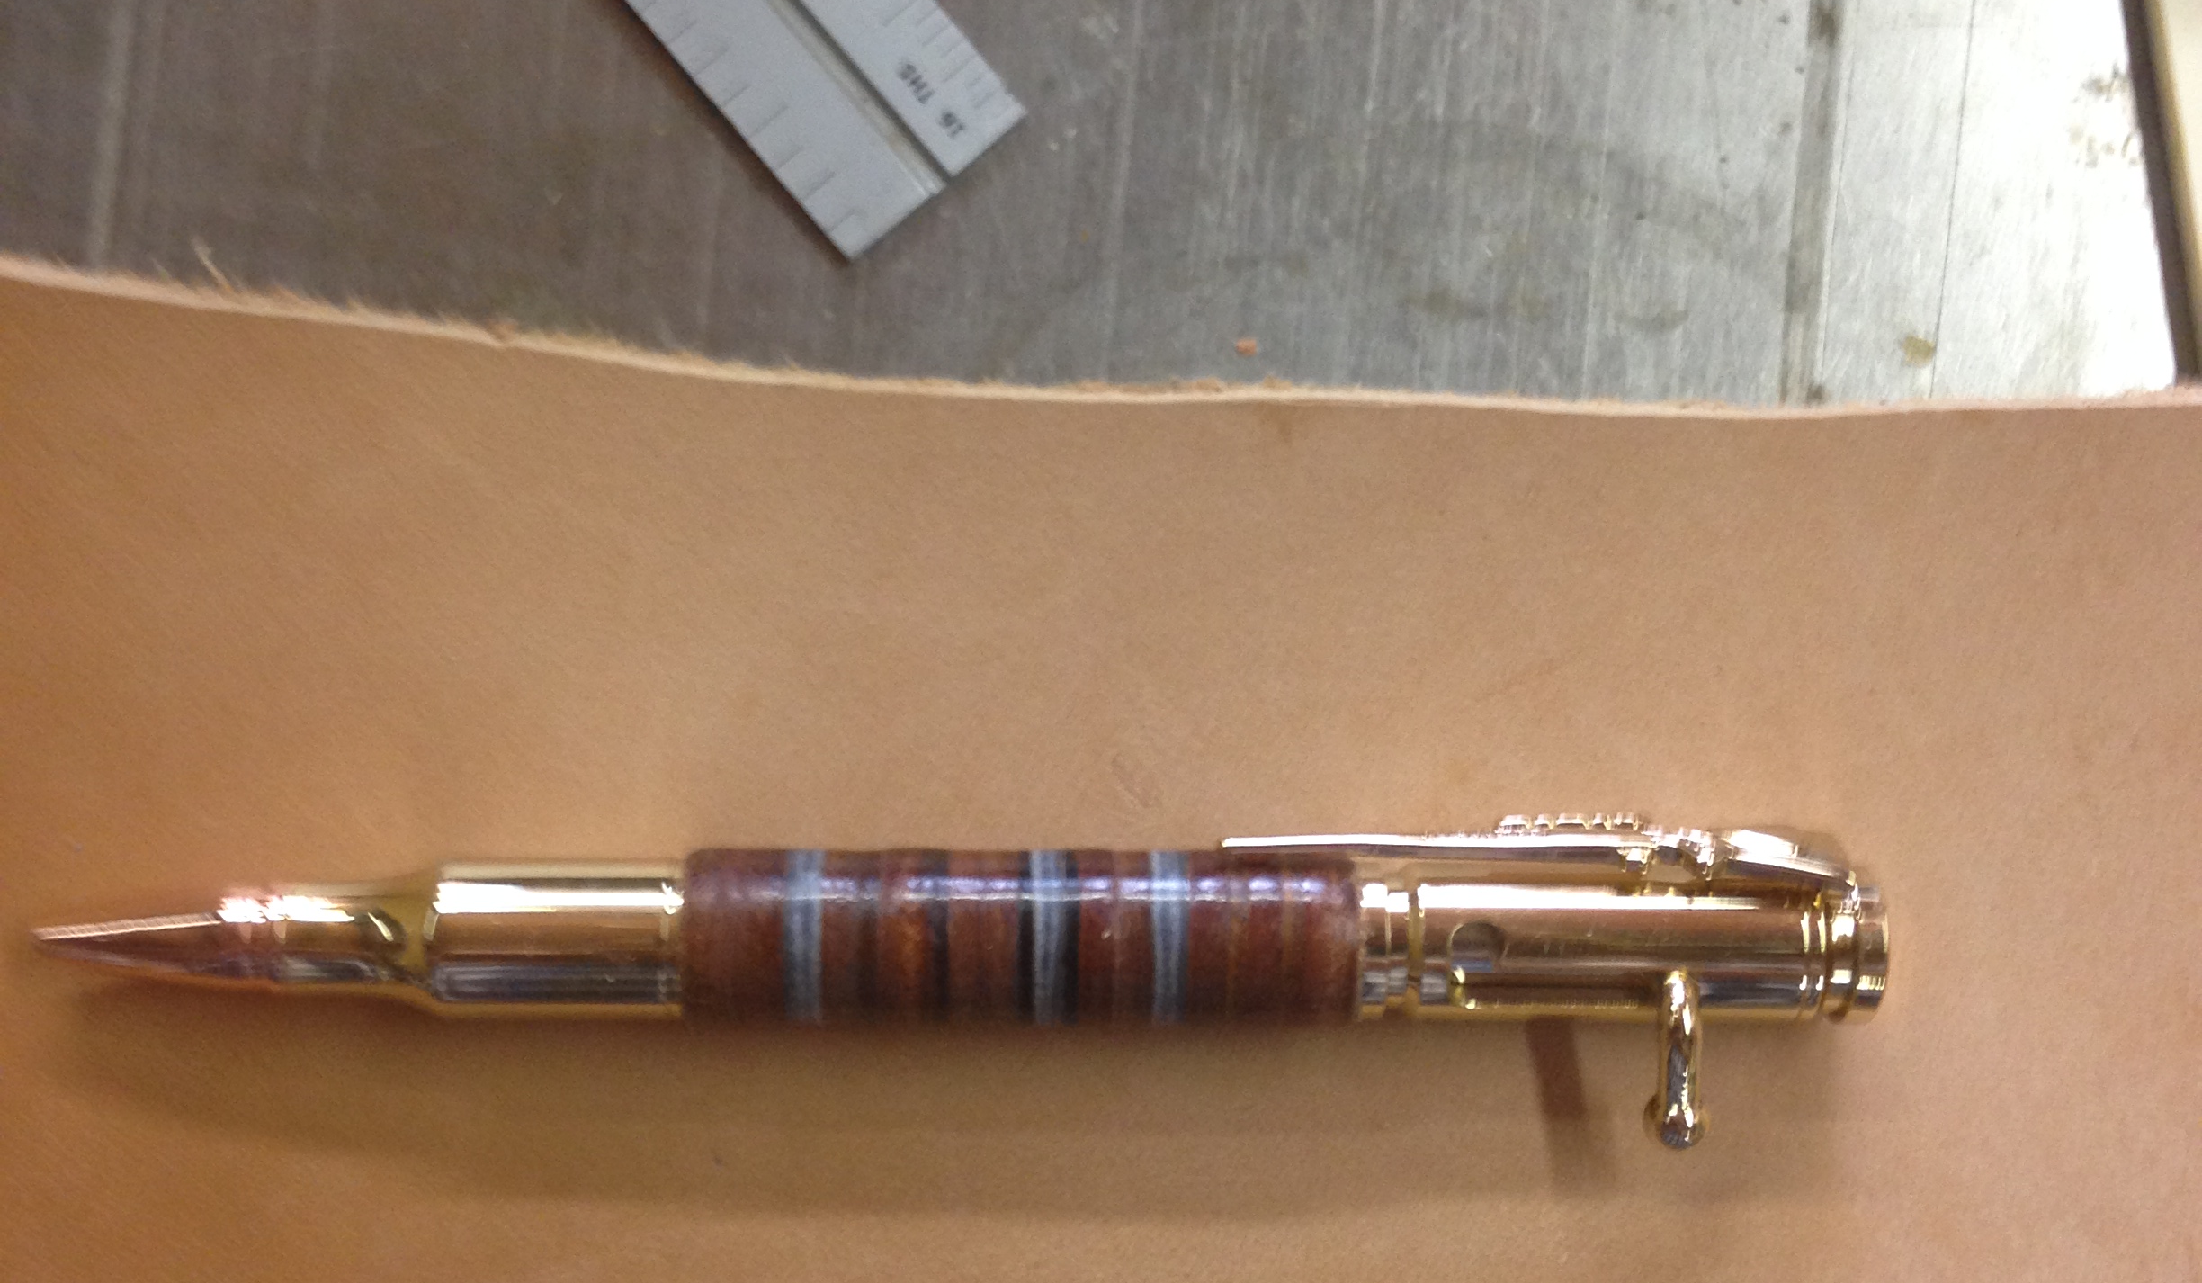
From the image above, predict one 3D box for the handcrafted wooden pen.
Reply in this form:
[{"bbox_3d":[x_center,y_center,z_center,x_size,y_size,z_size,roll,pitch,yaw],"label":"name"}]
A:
[{"bbox_3d":[-0.011,0.025,0.208,0.137,0.017,0.024,0,92,-1],"label":"handcrafted wooden pen"}]

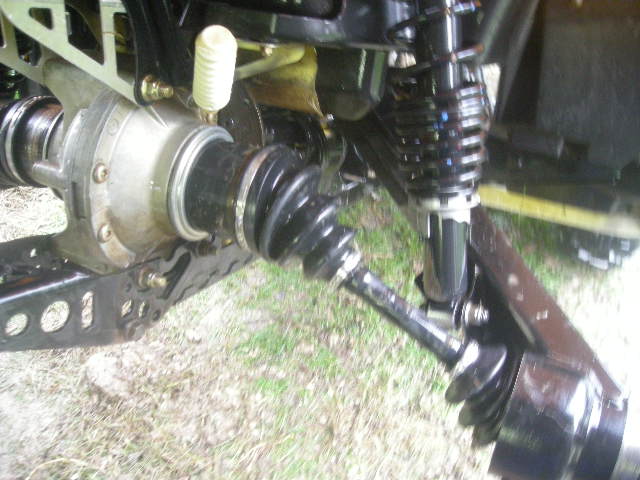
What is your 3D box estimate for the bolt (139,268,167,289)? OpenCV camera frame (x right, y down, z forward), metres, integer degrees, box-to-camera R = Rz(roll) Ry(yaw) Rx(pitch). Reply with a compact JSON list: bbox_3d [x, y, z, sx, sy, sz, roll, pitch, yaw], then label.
[{"bbox_3d":[-0.156,0.037,0.605,0.026,0.021,0.021,13,22,29],"label":"bolt"}]

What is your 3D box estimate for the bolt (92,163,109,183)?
[{"bbox_3d":[-0.187,-0.057,0.550,0.008,0.018,0.018,13,22,29],"label":"bolt"}]

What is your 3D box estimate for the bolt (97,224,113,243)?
[{"bbox_3d":[-0.188,-0.006,0.565,0.008,0.017,0.017,13,22,29],"label":"bolt"}]

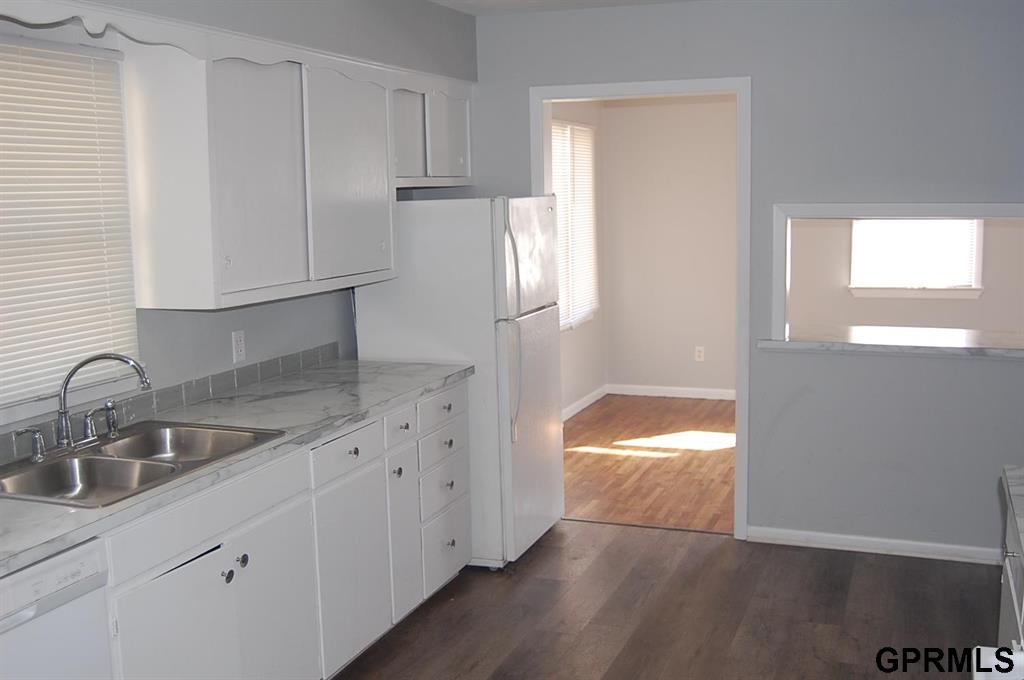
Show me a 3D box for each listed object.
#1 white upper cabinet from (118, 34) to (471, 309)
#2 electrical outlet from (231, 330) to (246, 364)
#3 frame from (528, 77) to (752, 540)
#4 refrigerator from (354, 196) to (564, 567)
[{"bbox_3d":[-0.685,-0.653,4.377,0.310,0.843,2.095,2,9,21],"label":"white upper cabinet"},{"bbox_3d":[-0.992,0.026,4.061,0.010,0.115,0.072,2,9,21],"label":"electrical outlet"},{"bbox_3d":[0.604,-0.131,5.200,1.026,2.093,0.130,2,9,21],"label":"frame"},{"bbox_3d":[-0.215,0.159,5.026,0.740,1.600,0.700,2,9,21],"label":"refrigerator"}]

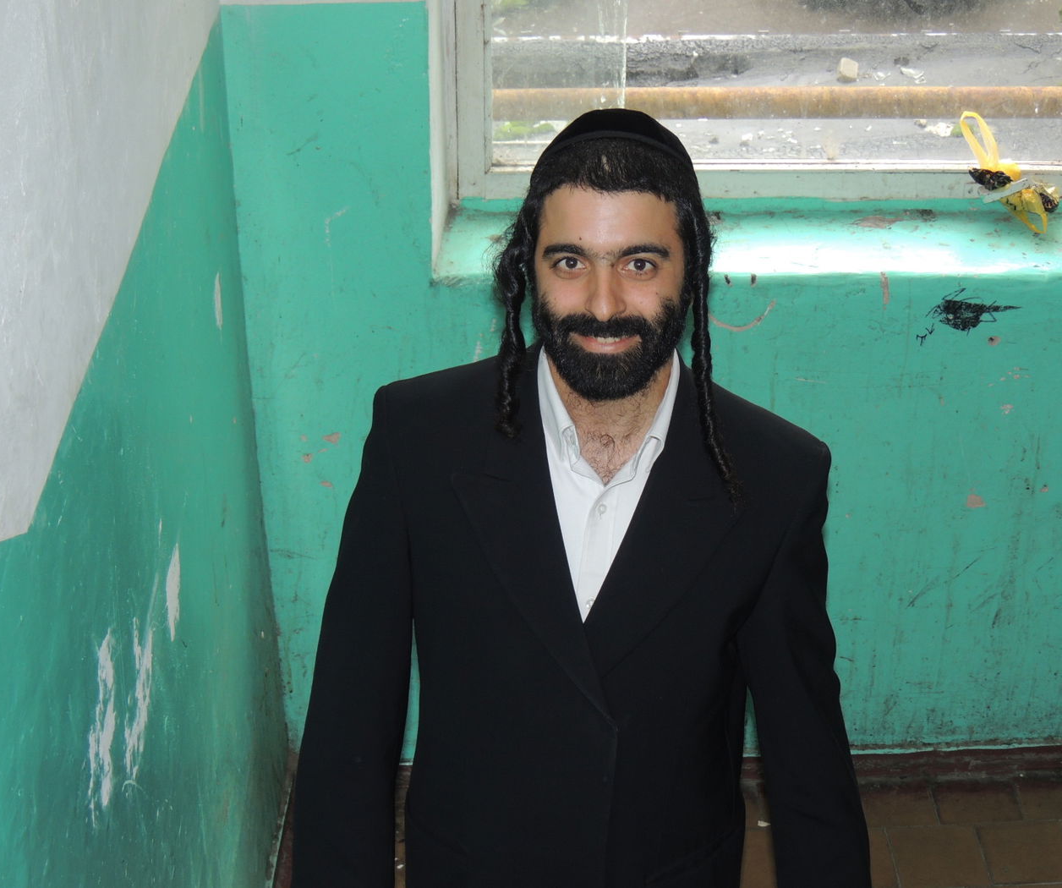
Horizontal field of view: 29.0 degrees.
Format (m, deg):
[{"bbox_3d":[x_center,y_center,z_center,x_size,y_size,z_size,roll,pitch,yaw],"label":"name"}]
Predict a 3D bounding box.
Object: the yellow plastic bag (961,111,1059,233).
[{"bbox_3d":[0.763,-0.434,3.270,0.145,0.170,0.100,-1,30,0],"label":"yellow plastic bag"}]

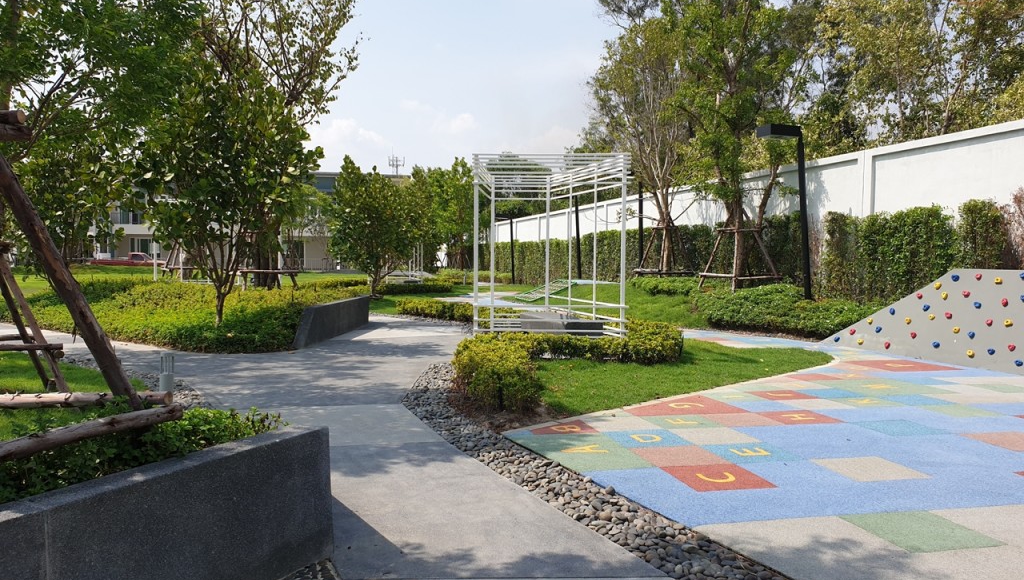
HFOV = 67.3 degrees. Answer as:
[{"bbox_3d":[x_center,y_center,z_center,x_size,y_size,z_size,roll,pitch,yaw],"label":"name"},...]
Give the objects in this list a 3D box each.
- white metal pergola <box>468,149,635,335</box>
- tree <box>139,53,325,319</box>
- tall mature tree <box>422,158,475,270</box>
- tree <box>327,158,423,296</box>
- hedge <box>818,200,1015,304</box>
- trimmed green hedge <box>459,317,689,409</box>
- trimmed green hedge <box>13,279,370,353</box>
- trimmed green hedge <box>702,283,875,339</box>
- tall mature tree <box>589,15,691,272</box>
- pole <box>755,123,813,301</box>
[{"bbox_3d":[0.625,-0.693,14.033,2.500,3.180,3.300,0,3,0],"label":"white metal pergola"},{"bbox_3d":[-5.124,-1.757,14.000,3.200,4.900,3.000,0,2,0],"label":"tree"},{"bbox_3d":[-3.674,-4.311,44.500,3.200,6.700,3.200,0,2,0],"label":"tall mature tree"},{"bbox_3d":[-4.556,-1.998,25.436,3.100,4.550,3.000,0,3,0],"label":"tree"},{"bbox_3d":[7.124,-0.562,14.137,0.700,1.900,4.300,0,3,-13],"label":"hedge"},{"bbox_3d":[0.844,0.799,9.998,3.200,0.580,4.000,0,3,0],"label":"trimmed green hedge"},{"bbox_3d":[-7.328,0.407,16.900,7.800,1.000,7.500,0,2,0],"label":"trimmed green hedge"},{"bbox_3d":[5.497,0.398,15.634,1.550,0.860,3.600,-1,3,-23],"label":"trimmed green hedge"},{"bbox_3d":[3.759,-4.099,21.831,3.000,7.300,3.000,0,3,0],"label":"tall mature tree"},{"bbox_3d":[5.895,-1.661,16.700,0.950,3.850,0.420,0,2,-20],"label":"pole"}]

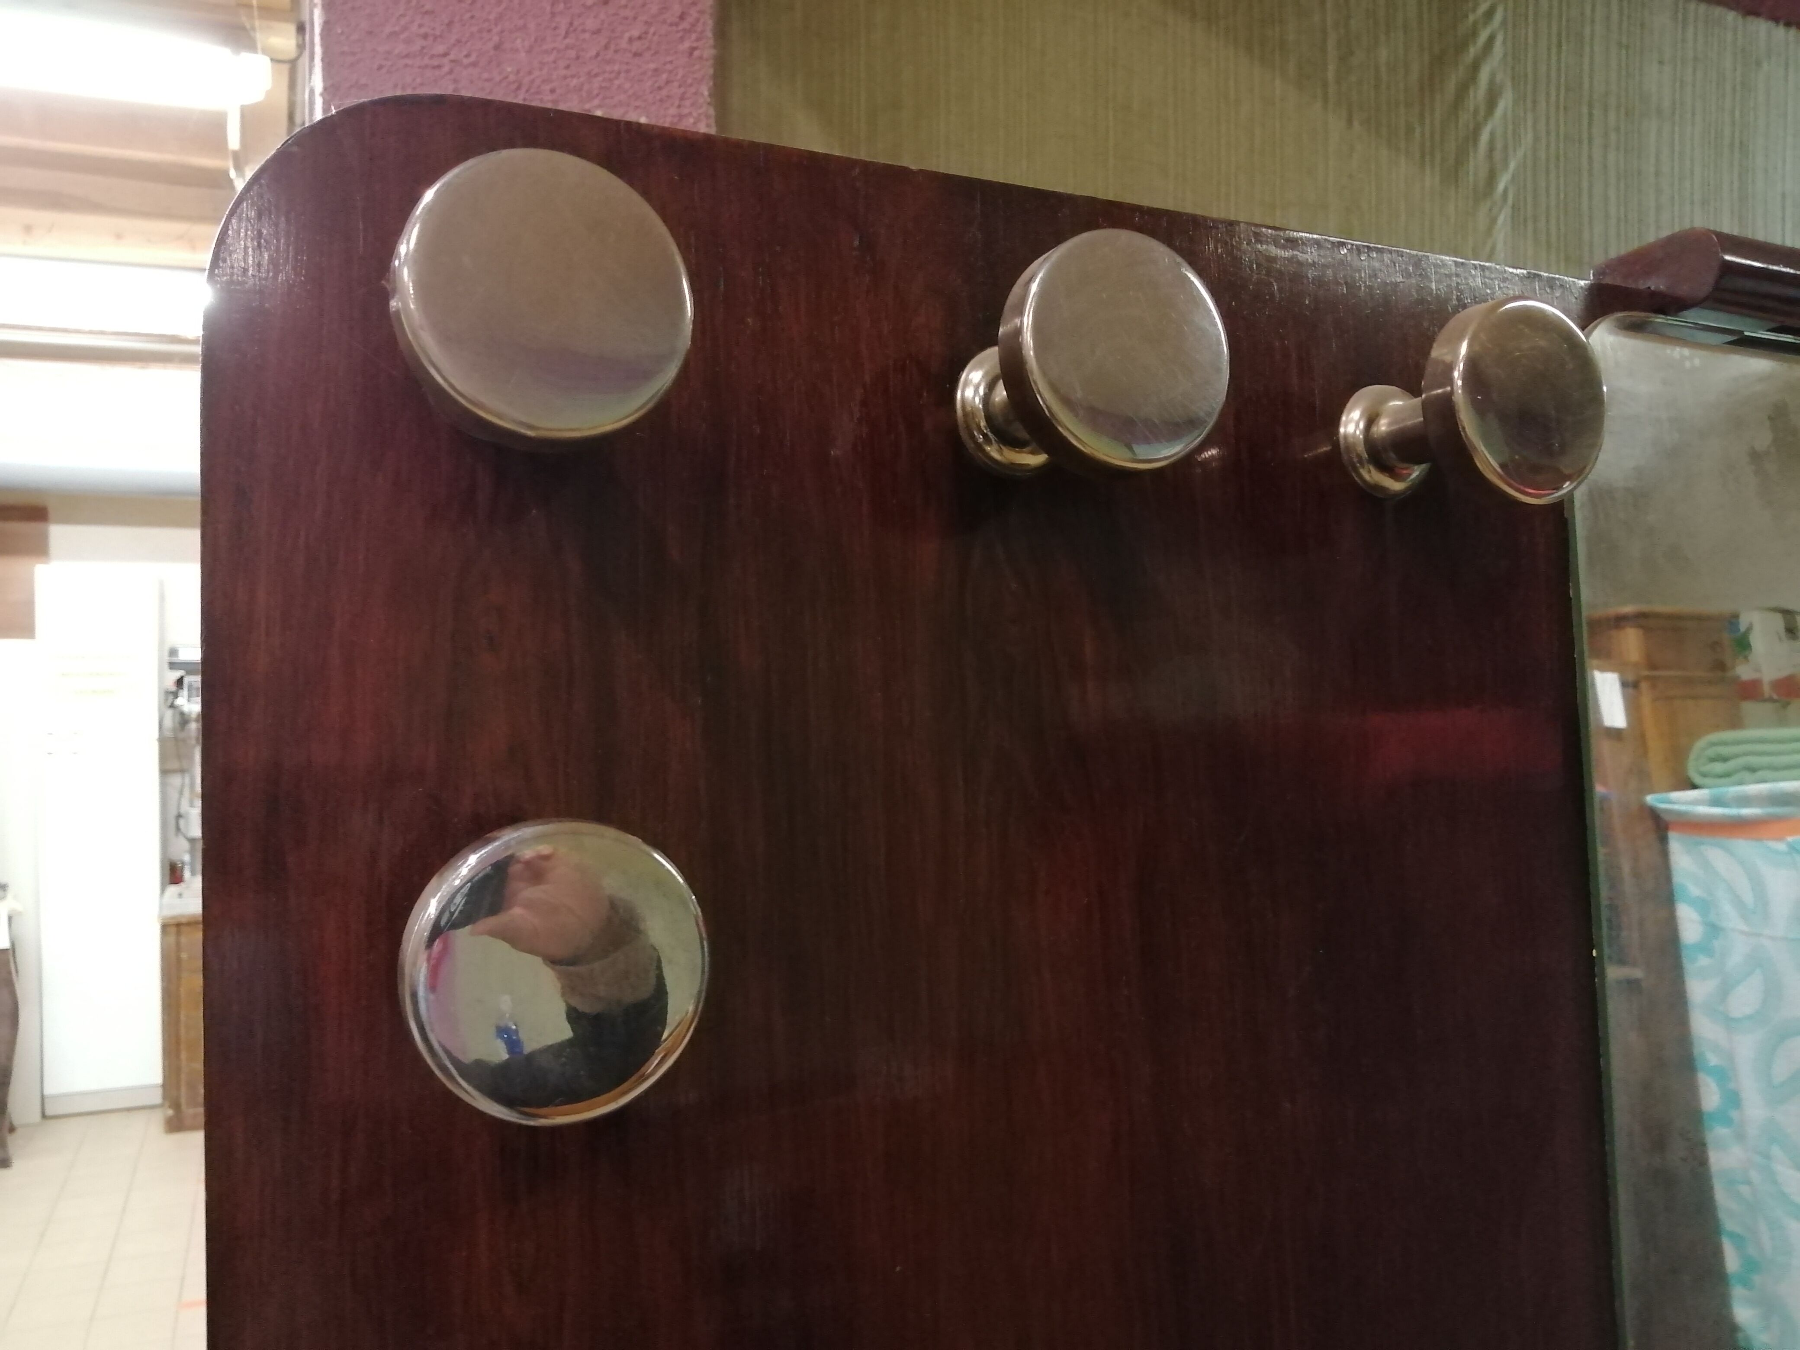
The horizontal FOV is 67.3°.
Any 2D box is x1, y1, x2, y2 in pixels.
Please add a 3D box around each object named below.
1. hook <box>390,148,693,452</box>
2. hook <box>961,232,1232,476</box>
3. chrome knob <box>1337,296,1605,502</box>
[{"bbox_3d":[-0.086,-0.079,0.314,0.062,0.062,0.064,0,-3,-24],"label":"hook"},{"bbox_3d":[0.047,-0.082,0.373,0.062,0.062,0.064,0,-3,-24],"label":"hook"},{"bbox_3d":[0.178,-0.081,0.431,0.062,0.062,0.064,0,-3,-24],"label":"chrome knob"}]

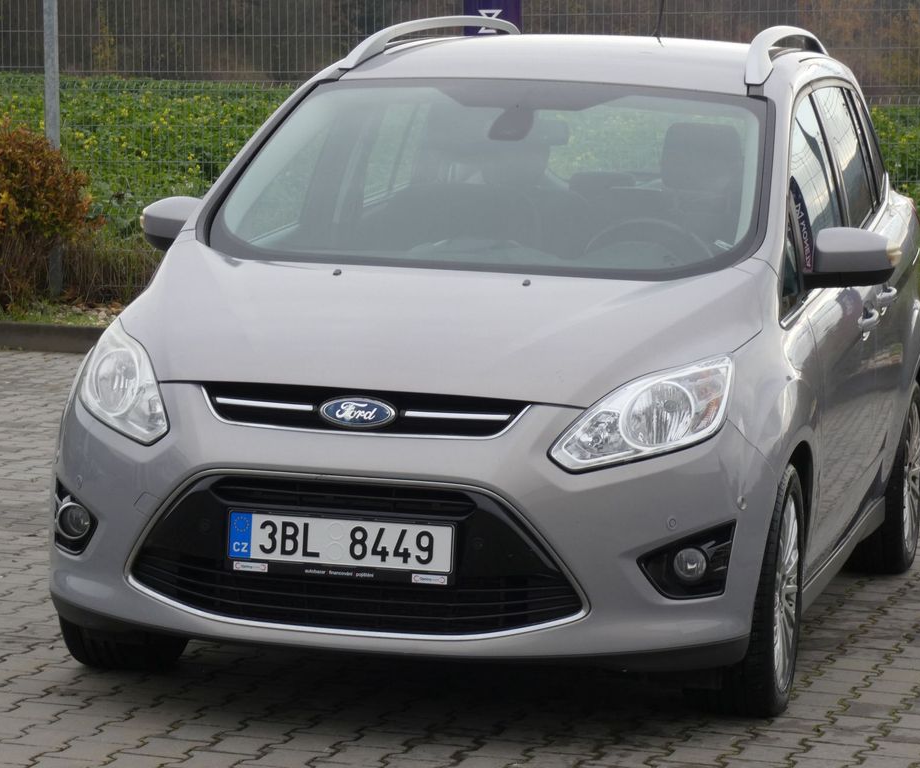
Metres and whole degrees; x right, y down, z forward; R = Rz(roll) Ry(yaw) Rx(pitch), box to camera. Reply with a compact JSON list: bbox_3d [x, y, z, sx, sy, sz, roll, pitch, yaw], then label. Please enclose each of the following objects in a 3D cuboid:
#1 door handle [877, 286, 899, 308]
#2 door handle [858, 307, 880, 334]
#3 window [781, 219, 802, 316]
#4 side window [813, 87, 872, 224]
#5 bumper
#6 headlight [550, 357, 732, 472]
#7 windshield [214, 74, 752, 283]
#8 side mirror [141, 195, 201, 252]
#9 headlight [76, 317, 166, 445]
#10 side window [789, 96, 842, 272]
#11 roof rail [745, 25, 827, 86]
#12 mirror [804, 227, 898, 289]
[{"bbox_3d":[1.212,-0.255,9.835,0.052,0.055,0.210,3,5,13],"label":"door handle"},{"bbox_3d":[1.120,-0.174,9.472,0.052,0.060,0.210,3,5,13],"label":"door handle"},{"bbox_3d":[0.819,-0.296,8.643,0.050,0.267,0.380,-12,1,14],"label":"window"},{"bbox_3d":[1.135,-0.662,10.143,0.060,0.429,0.770,-15,1,14],"label":"side window"},{"bbox_3d":[-0.195,0.315,7.982,1.770,0.610,0.655,3,5,13],"label":"bumper"},{"bbox_3d":[0.427,0.065,7.880,0.345,0.255,0.540,3,5,13],"label":"headlight"},{"bbox_3d":[0.096,-0.517,8.980,1.440,0.157,1.071,3,33,14],"label":"windshield"},{"bbox_3d":[-0.772,-0.430,9.318,0.233,0.165,0.210,3,5,13],"label":"side mirror"},{"bbox_3d":[-0.762,-0.007,8.165,0.345,0.255,0.540,3,5,13],"label":"headlight"},{"bbox_3d":[0.948,-0.515,9.240,0.070,0.542,1.010,-15,1,14],"label":"side window"},{"bbox_3d":[1.025,-0.973,10.316,0.105,0.175,2.200,3,5,13],"label":"roof rail"},{"bbox_3d":[1.007,-0.321,8.889,0.233,0.165,0.210,3,5,13],"label":"mirror"}]

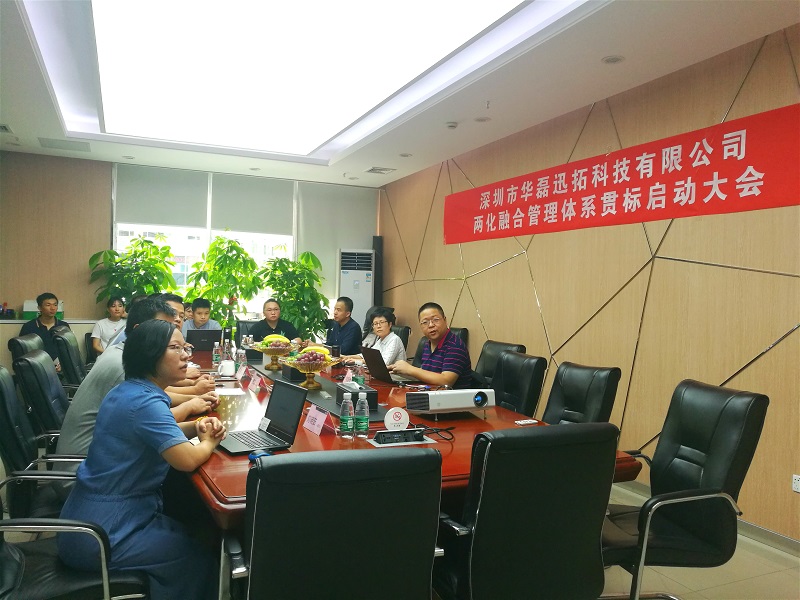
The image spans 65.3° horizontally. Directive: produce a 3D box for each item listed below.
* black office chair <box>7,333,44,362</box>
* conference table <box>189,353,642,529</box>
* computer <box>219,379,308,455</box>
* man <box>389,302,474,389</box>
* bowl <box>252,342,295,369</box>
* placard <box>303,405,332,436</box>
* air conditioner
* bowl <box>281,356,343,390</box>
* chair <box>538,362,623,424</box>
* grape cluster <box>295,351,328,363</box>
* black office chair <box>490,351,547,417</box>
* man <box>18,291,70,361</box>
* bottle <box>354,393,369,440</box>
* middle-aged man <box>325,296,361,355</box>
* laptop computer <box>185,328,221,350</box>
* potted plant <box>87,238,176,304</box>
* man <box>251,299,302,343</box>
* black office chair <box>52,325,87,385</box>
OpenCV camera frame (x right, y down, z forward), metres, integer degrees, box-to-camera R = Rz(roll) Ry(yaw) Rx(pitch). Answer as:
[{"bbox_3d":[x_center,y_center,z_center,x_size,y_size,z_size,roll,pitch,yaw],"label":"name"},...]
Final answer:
[{"bbox_3d":[-2.388,0.758,4.457,0.620,1.000,0.570,1,0,-18],"label":"black office chair"},{"bbox_3d":[-0.822,0.920,4.425,1.720,0.750,5.070,1,1,-24],"label":"conference table"},{"bbox_3d":[-0.638,0.513,2.762,0.330,0.250,0.350,0,1,-31],"label":"computer"},{"bbox_3d":[0.180,0.692,4.400,0.780,1.330,0.520,0,1,-36],"label":"man"},{"bbox_3d":[-0.969,0.448,4.820,0.350,0.180,0.350,1,0,0],"label":"bowl"},{"bbox_3d":[-0.337,0.498,2.615,0.072,0.096,0.200,1,1,-28],"label":"placard"},{"bbox_3d":[-0.591,0.277,8.213,0.480,1.839,0.340,1,1,-12],"label":"air conditioner"},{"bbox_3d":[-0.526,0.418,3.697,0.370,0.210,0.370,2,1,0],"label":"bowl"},{"bbox_3d":[0.814,0.872,3.275,0.660,1.030,0.580,0,1,-32],"label":"chair"},{"bbox_3d":[-0.550,0.354,3.880,0.190,0.090,0.140,1,1,-24],"label":"grape cluster"},{"bbox_3d":[0.503,0.832,3.744,0.620,1.000,0.570,1,1,-24],"label":"black office chair"},{"bbox_3d":[-3.520,0.608,6.280,0.520,1.330,0.750,0,1,-42],"label":"man"},{"bbox_3d":[-0.179,0.531,2.928,0.065,0.220,0.065,1,1,0],"label":"bottle"},{"bbox_3d":[-0.714,0.631,6.527,0.780,1.300,0.550,1,1,-30],"label":"middle-aged man"},{"bbox_3d":[-1.950,0.394,6.190,0.345,0.220,0.310,1,1,-24],"label":"laptop computer"},{"bbox_3d":[-2.929,0.226,6.805,0.950,1.857,0.950,1,1,-24],"label":"potted plant"},{"bbox_3d":[-1.432,0.630,6.984,0.550,1.270,0.800,1,0,-21],"label":"man"},{"bbox_3d":[-2.657,0.783,5.537,0.660,1.030,0.580,0,1,-17],"label":"black office chair"}]

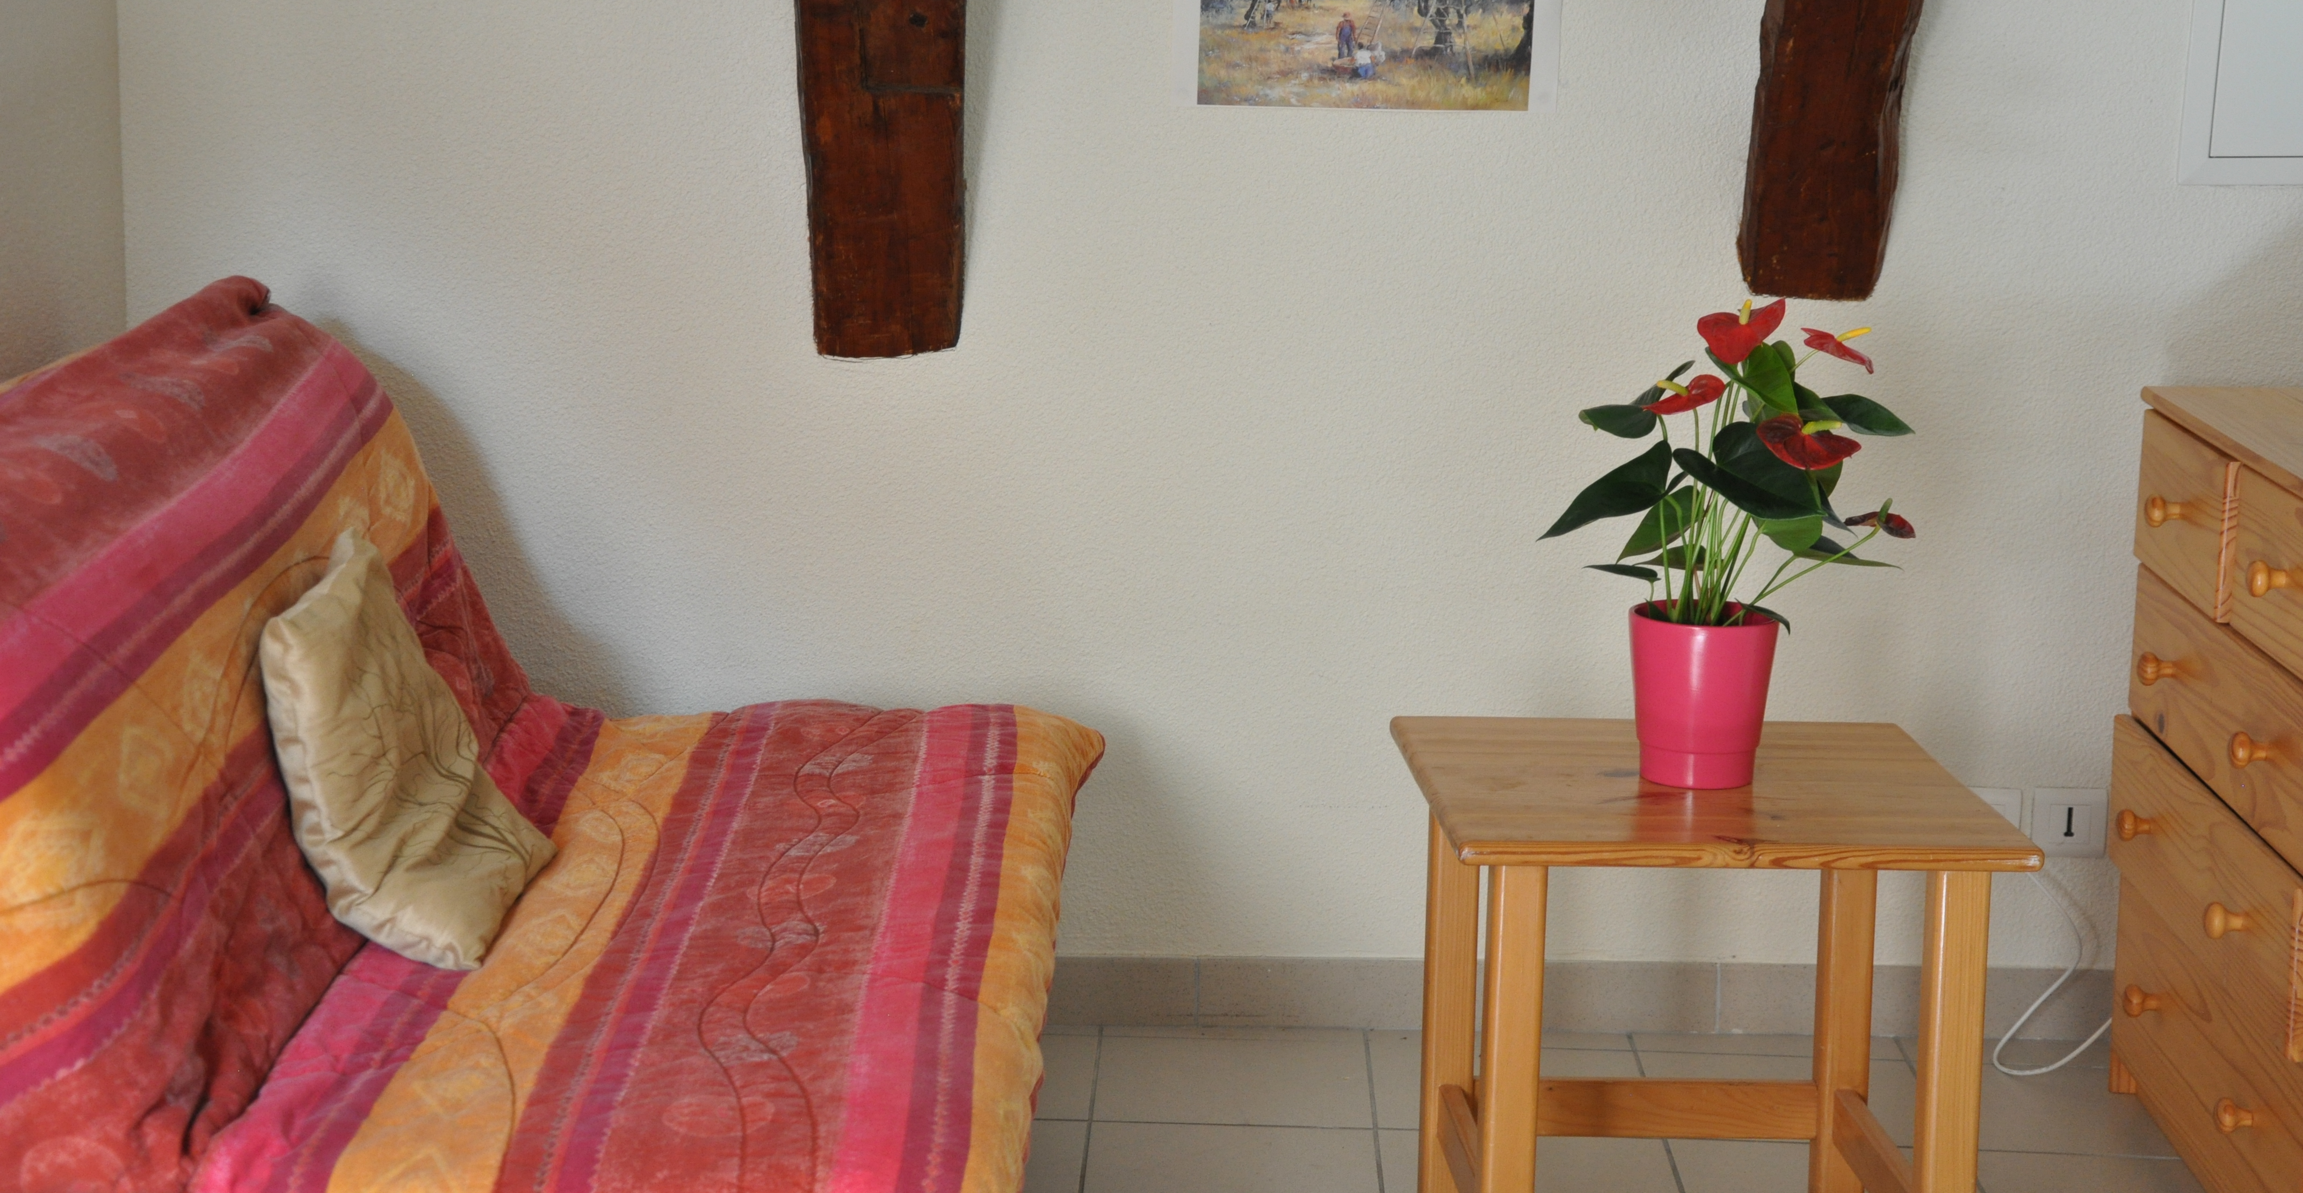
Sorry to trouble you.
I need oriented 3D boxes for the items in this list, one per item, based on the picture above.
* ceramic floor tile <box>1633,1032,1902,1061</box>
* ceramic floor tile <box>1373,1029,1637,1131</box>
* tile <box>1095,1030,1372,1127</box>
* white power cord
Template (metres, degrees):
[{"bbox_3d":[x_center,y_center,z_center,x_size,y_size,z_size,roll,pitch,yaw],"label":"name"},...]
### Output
[{"bbox_3d":[0.699,0.514,4.556,0.299,0.010,0.078,2,11,1],"label":"ceramic floor tile"},{"bbox_3d":[0.392,0.538,4.386,0.299,0.010,0.333,2,11,1],"label":"ceramic floor tile"},{"bbox_3d":[0.088,0.529,4.386,0.299,0.010,0.324,2,11,1],"label":"tile"},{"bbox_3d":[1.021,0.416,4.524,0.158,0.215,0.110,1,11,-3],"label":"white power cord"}]

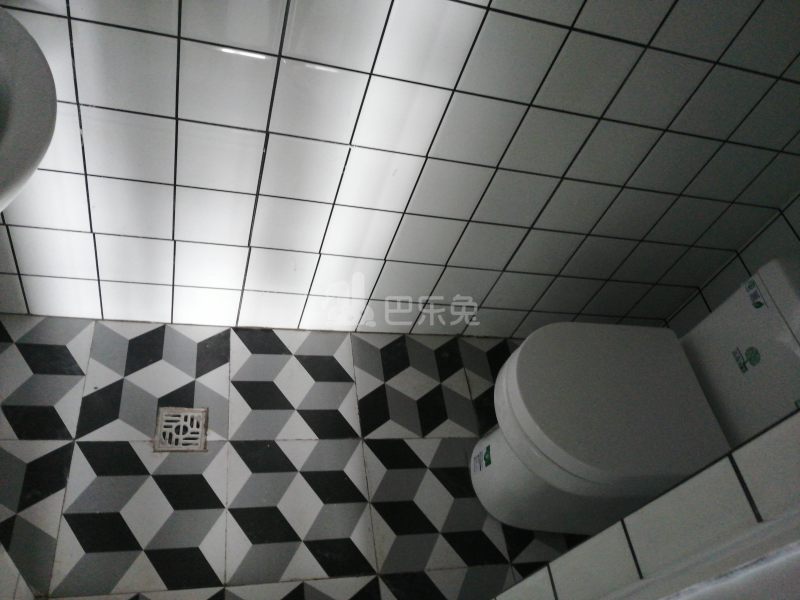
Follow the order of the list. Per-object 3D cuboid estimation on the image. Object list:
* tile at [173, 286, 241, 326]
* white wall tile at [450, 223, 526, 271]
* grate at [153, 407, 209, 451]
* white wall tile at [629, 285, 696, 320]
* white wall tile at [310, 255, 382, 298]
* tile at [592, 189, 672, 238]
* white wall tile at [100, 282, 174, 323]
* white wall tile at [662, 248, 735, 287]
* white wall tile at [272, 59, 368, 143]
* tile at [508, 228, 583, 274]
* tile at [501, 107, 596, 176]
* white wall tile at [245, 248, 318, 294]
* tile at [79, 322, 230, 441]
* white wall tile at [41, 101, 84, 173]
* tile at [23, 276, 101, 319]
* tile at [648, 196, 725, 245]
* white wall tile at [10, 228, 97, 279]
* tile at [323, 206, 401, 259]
[{"bbox_3d":[-0.453,0.013,1.467,0.147,0.140,0.010,4,51,-18],"label":"tile"},{"bbox_3d":[0.200,-0.125,1.429,0.147,0.147,0.010,4,51,-18],"label":"white wall tile"},{"bbox_3d":[-0.463,0.278,1.331,0.102,0.012,0.103,4,51,-18],"label":"grate"},{"bbox_3d":[0.723,0.006,1.732,0.139,0.148,0.010,4,51,-18],"label":"white wall tile"},{"bbox_3d":[-0.126,-0.054,1.452,0.149,0.149,0.010,4,51,-18],"label":"white wall tile"},{"bbox_3d":[0.528,-0.196,1.418,0.147,0.146,0.010,4,51,-18],"label":"tile"},{"bbox_3d":[-0.593,0.003,1.416,0.148,0.137,0.010,4,51,-18],"label":"white wall tile"},{"bbox_3d":[0.765,-0.085,1.622,0.137,0.146,0.010,4,51,-18],"label":"white wall tile"},{"bbox_3d":[-0.141,-0.338,1.074,0.147,0.146,0.010,4,51,-18],"label":"white wall tile"},{"bbox_3d":[0.342,-0.115,1.476,0.147,0.147,0.010,4,51,-18],"label":"tile"},{"bbox_3d":[0.286,-0.306,1.210,0.148,0.148,0.010,4,51,-18],"label":"tile"},{"bbox_3d":[-0.268,-0.065,1.407,0.147,0.144,0.010,4,51,-18],"label":"white wall tile"},{"bbox_3d":[-0.536,0.178,1.400,0.299,0.010,0.299,4,51,-18],"label":"tile"},{"bbox_3d":[-0.612,-0.278,1.042,0.147,0.146,0.010,4,51,-18],"label":"white wall tile"},{"bbox_3d":[-0.734,-0.008,1.362,0.147,0.136,0.010,4,51,-18],"label":"tile"},{"bbox_3d":[0.671,-0.186,1.470,0.147,0.146,0.010,4,51,-18],"label":"tile"},{"bbox_3d":[-0.692,-0.095,1.255,0.147,0.147,0.010,4,51,-18],"label":"white wall tile"},{"bbox_3d":[-0.084,-0.145,1.334,0.147,0.147,0.010,4,51,-18],"label":"tile"}]

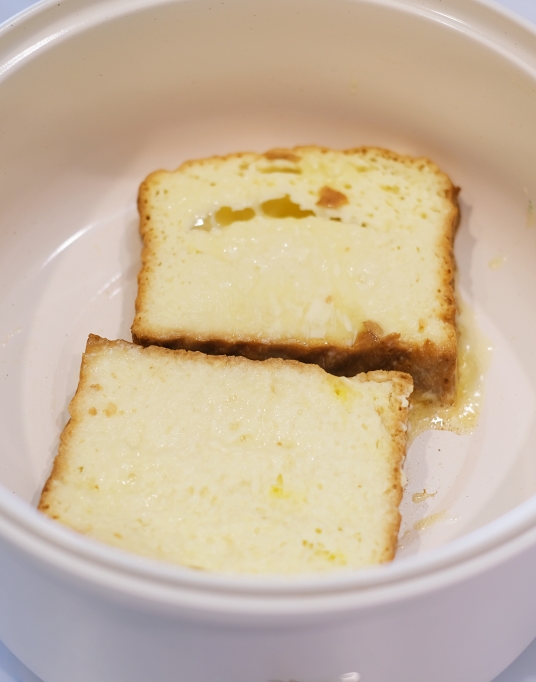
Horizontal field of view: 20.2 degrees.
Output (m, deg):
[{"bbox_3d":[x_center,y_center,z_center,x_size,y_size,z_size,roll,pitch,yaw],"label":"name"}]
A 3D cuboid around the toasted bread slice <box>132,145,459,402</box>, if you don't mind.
[{"bbox_3d":[0.010,-0.026,0.558,0.114,0.036,0.089,2,56,0],"label":"toasted bread slice"}]

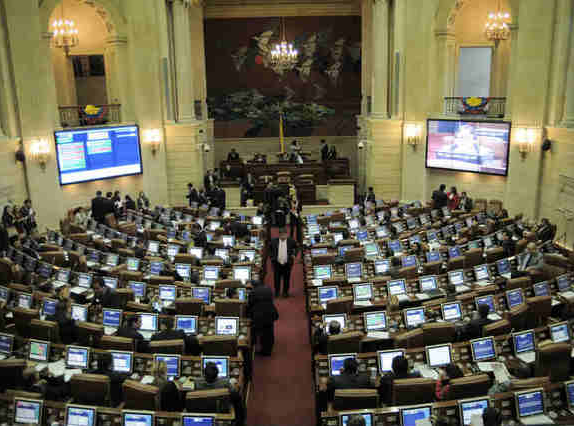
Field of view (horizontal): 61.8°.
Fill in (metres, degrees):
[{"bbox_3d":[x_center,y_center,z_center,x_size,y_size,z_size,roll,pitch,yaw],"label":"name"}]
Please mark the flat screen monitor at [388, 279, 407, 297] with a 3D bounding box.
[{"bbox_3d":[2.370,1.599,10.277,0.395,0.335,0.085,-4,-2,-12],"label":"flat screen monitor"}]

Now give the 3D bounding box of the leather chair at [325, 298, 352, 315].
[{"bbox_3d":[1.003,2.166,9.857,0.610,1.040,0.640,-5,13,-16],"label":"leather chair"}]

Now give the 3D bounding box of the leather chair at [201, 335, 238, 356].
[{"bbox_3d":[-1.062,2.421,7.827,0.600,1.050,0.620,-2,12,-3],"label":"leather chair"}]

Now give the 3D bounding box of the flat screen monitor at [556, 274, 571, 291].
[{"bbox_3d":[5.286,1.322,9.169,0.370,0.300,0.070,-7,6,-24],"label":"flat screen monitor"}]

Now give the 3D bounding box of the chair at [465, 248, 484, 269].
[{"bbox_3d":[4.452,1.419,12.100,0.600,1.050,0.620,-6,13,-23],"label":"chair"}]

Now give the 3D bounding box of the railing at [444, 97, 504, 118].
[{"bbox_3d":[6.329,-3.570,16.261,0.250,0.660,2.190,-12,16,-38],"label":"railing"}]

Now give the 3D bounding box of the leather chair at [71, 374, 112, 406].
[{"bbox_3d":[-2.505,2.577,6.625,0.600,1.080,0.620,1,13,8],"label":"leather chair"}]

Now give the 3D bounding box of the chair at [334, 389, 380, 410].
[{"bbox_3d":[0.864,2.697,6.279,0.600,1.050,0.620,-1,12,0],"label":"chair"}]

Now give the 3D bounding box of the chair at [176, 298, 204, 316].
[{"bbox_3d":[-1.927,2.206,9.938,0.610,1.040,0.640,0,12,5],"label":"chair"}]

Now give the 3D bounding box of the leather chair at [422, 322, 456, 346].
[{"bbox_3d":[2.632,2.384,8.706,0.610,1.040,0.640,-3,12,-9],"label":"leather chair"}]

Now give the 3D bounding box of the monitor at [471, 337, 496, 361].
[{"bbox_3d":[2.978,2.080,7.311,0.405,0.345,0.060,-4,2,-13],"label":"monitor"}]

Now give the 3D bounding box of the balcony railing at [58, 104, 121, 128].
[{"bbox_3d":[-6.579,-3.295,16.224,0.250,0.640,2.220,9,16,38],"label":"balcony railing"}]

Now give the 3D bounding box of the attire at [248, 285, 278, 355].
[{"bbox_3d":[-0.480,2.056,9.342,0.560,1.530,0.360,-4,13,-15],"label":"attire"}]

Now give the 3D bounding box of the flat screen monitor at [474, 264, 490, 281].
[{"bbox_3d":[4.522,1.383,11.075,0.395,0.335,0.085,-7,-1,-26],"label":"flat screen monitor"}]

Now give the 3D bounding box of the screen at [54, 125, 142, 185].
[{"bbox_3d":[-6.327,-2.007,16.337,0.140,1.720,3.030,9,16,38],"label":"screen"}]

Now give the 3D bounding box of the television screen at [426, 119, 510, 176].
[{"bbox_3d":[6.196,-2.297,16.585,0.100,1.761,3.128,-13,18,-36],"label":"television screen"}]

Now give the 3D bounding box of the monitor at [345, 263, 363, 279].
[{"bbox_3d":[1.554,1.335,11.086,0.405,0.345,0.060,-3,2,-9],"label":"monitor"}]

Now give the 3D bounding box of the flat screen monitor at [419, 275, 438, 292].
[{"bbox_3d":[2.968,1.512,10.069,0.405,0.345,0.060,-4,2,-15],"label":"flat screen monitor"}]

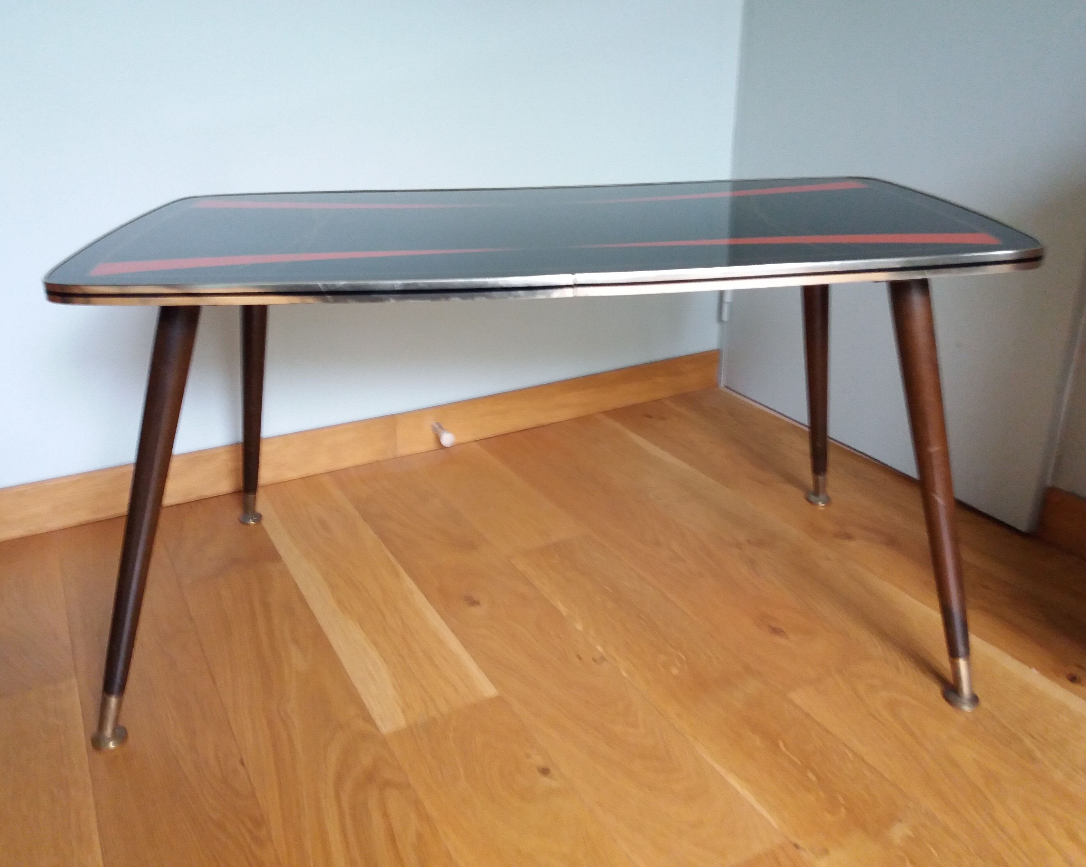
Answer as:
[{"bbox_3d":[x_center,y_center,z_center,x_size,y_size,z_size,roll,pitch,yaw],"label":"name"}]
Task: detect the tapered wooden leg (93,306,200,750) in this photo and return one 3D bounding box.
[{"bbox_3d":[-0.429,0.107,1.006,0.041,0.495,0.041,11,6,0],"label":"tapered wooden leg"}]

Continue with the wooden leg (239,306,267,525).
[{"bbox_3d":[-0.441,-0.046,1.424,0.041,0.490,0.041,13,33,0],"label":"wooden leg"}]

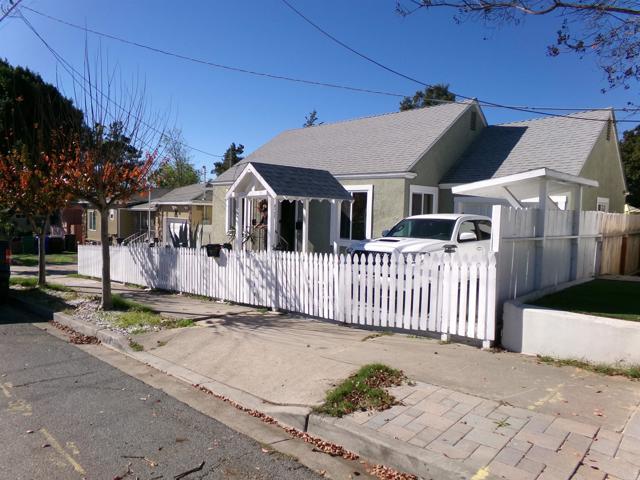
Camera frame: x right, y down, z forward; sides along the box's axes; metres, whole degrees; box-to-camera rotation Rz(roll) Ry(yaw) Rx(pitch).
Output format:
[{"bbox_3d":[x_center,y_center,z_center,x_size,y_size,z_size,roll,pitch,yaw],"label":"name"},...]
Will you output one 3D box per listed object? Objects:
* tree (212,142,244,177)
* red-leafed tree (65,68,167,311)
[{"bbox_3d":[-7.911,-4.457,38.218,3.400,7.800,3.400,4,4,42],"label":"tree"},{"bbox_3d":[-4.076,-1.038,8.765,2.050,4.833,2.050,4,4,42],"label":"red-leafed tree"}]

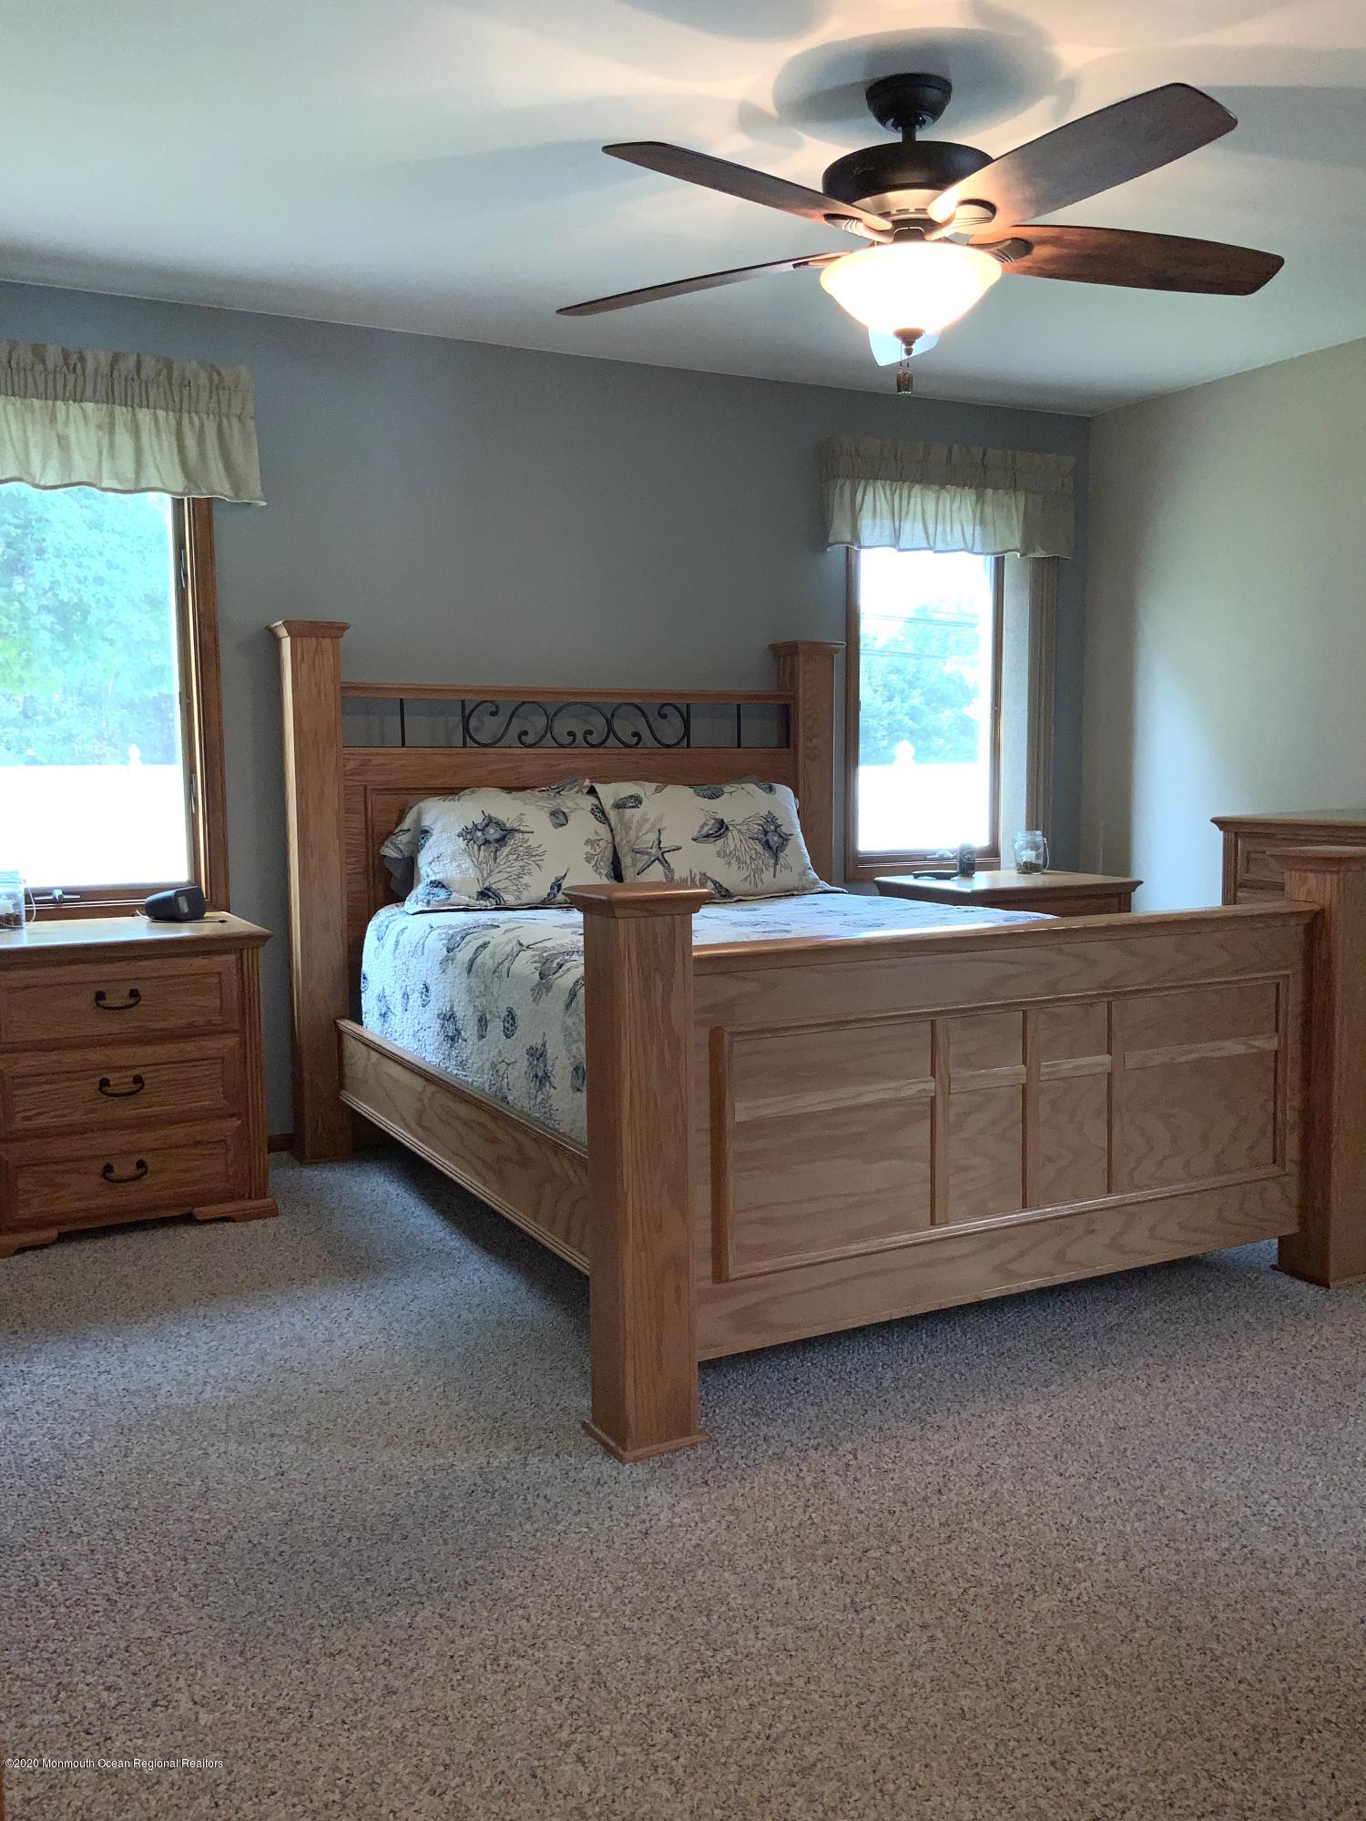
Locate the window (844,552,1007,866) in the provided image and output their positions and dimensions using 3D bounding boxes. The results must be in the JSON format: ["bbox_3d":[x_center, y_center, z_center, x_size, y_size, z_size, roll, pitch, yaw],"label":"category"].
[{"bbox_3d":[0.950,-0.780,5.533,0.885,1.280,0.113,-3,6,-28],"label":"window"}]

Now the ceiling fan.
[{"bbox_3d":[0.430,-1.305,2.941,1.476,0.522,1.476,0,6,8],"label":"ceiling fan"}]

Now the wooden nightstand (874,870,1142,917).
[{"bbox_3d":[1.102,0.252,5.274,0.715,0.709,0.590,-3,6,-28],"label":"wooden nightstand"}]

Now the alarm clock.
[{"bbox_3d":[-1.366,-0.017,4.103,0.125,0.093,0.131,2,6,21],"label":"alarm clock"}]

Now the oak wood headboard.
[{"bbox_3d":[-0.312,-0.089,4.750,1.839,1.513,0.176,-3,6,-28],"label":"oak wood headboard"}]

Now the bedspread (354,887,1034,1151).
[{"bbox_3d":[0.187,0.201,3.846,1.515,0.380,1.964,-3,6,-28],"label":"bedspread"}]

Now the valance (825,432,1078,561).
[{"bbox_3d":[0.942,-1.440,5.357,1.027,0.363,0.114,-3,6,-28],"label":"valance"}]

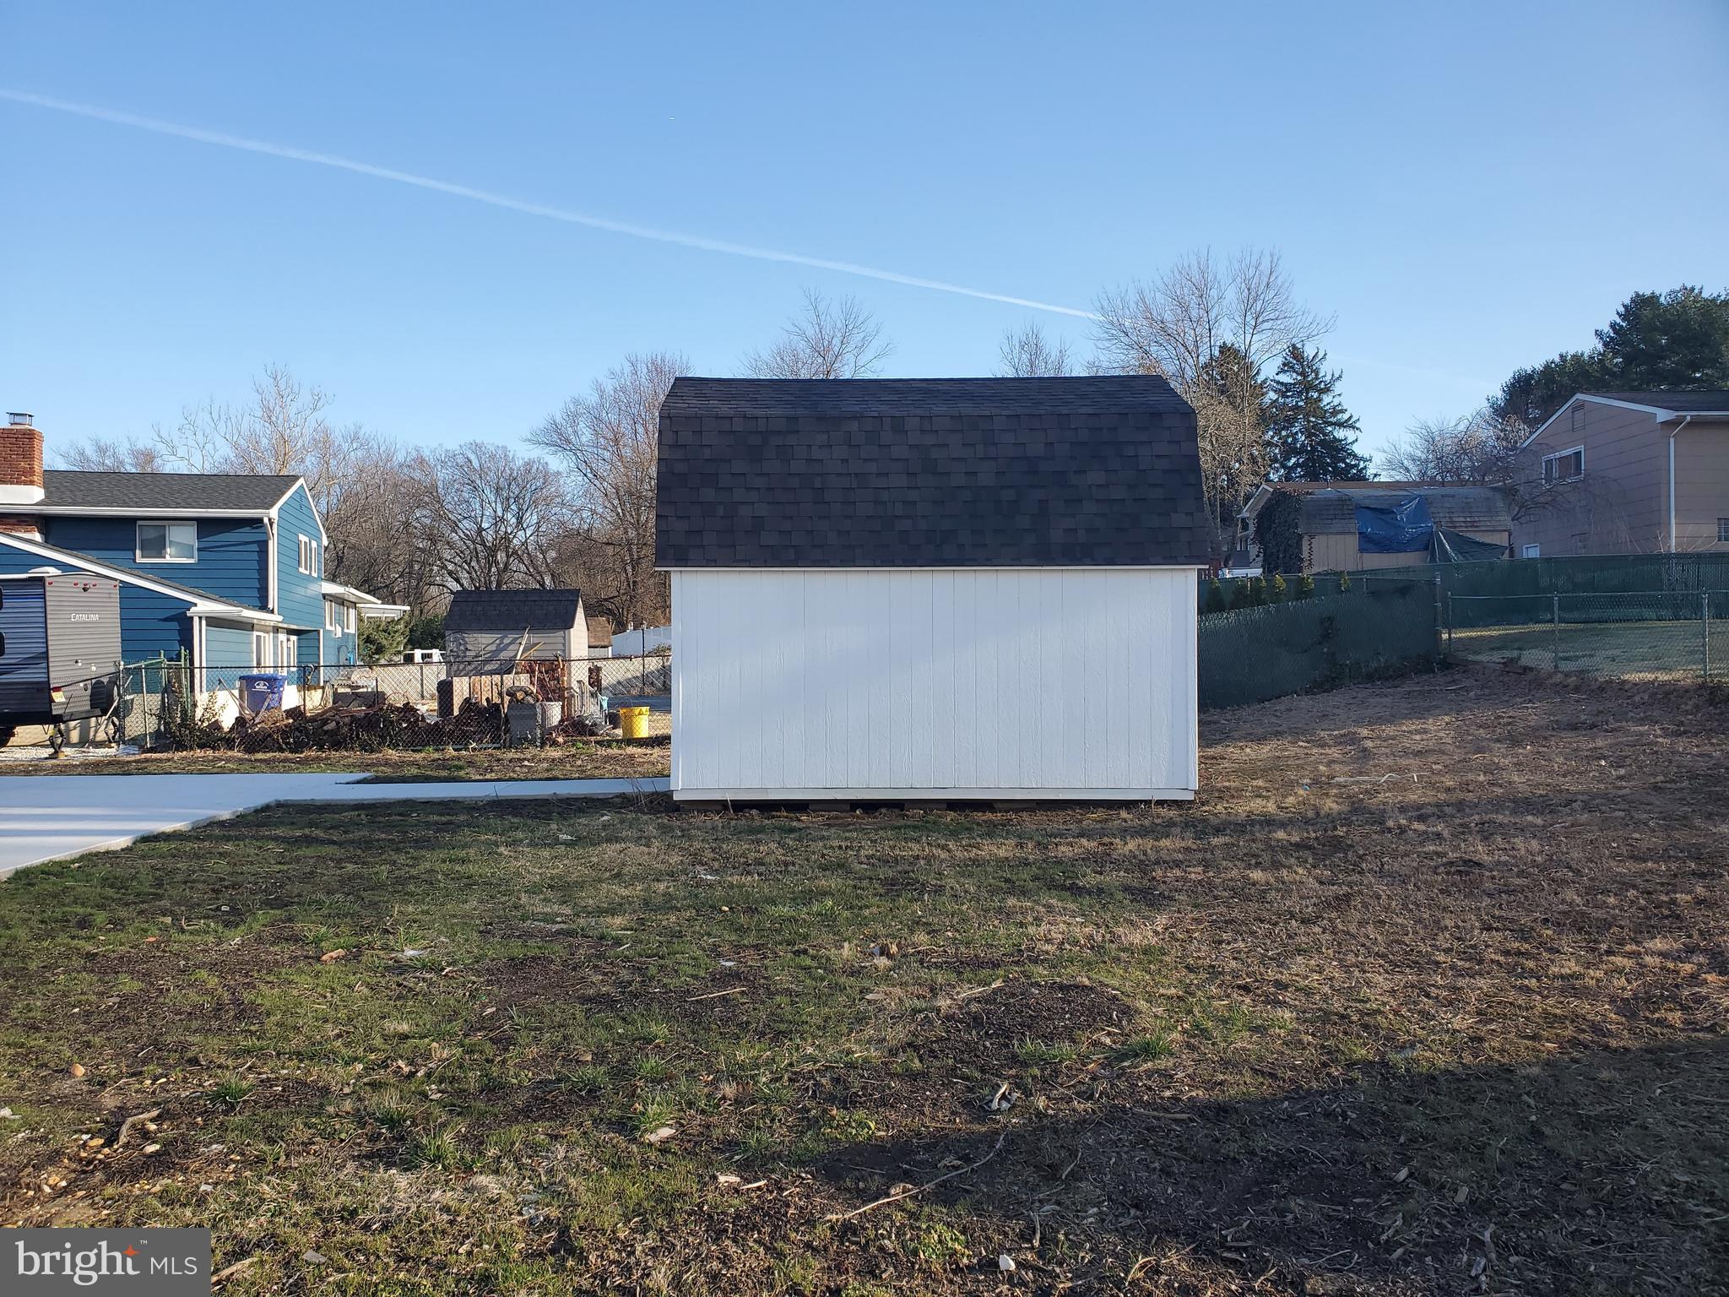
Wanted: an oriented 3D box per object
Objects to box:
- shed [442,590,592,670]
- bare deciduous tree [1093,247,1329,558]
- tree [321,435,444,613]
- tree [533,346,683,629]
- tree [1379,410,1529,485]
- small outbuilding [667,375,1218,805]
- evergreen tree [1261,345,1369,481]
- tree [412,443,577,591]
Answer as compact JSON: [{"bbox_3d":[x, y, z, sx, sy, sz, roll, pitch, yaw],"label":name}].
[{"bbox_3d":[-7.686,0.078,29.047,2.780,2.770,2.500,0,0,-4],"label":"shed"},{"bbox_3d":[12.775,-7.802,48.041,8.800,14.000,8.400,0,0,0],"label":"bare deciduous tree"},{"bbox_3d":[-23.576,-4.482,63.023,6.600,11.810,6.500,0,0,0],"label":"tree"},{"bbox_3d":[-12.488,-7.122,66.037,9.200,16.030,9.000,0,0,0],"label":"tree"},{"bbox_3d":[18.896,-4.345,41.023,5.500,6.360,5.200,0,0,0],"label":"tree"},{"bbox_3d":[0.596,-0.722,13.829,5.130,4.320,3.650,0,0,-1],"label":"small outbuilding"},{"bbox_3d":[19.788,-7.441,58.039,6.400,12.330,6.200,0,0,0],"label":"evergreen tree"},{"bbox_3d":[-16.063,-3.793,56.020,7.400,10.300,7.200,0,0,0],"label":"tree"}]

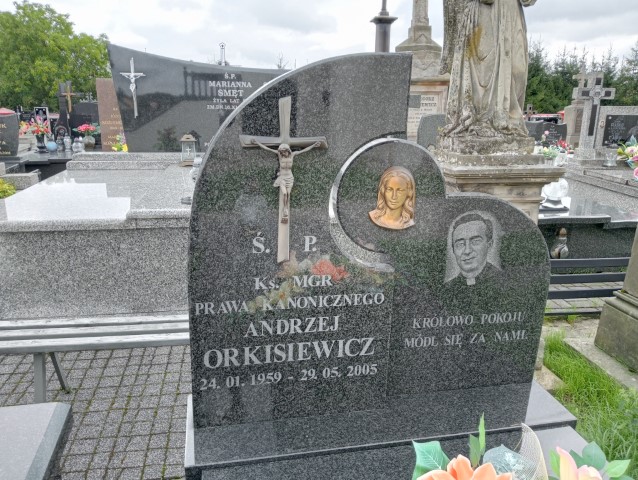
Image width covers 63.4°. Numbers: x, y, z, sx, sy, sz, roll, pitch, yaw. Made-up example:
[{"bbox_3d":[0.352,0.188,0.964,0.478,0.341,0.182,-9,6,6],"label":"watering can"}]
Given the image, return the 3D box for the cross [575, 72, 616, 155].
[{"bbox_3d":[3.284,-1.512,6.287,0.480,0.988,0.170,-1,16,-9],"label":"cross"}]

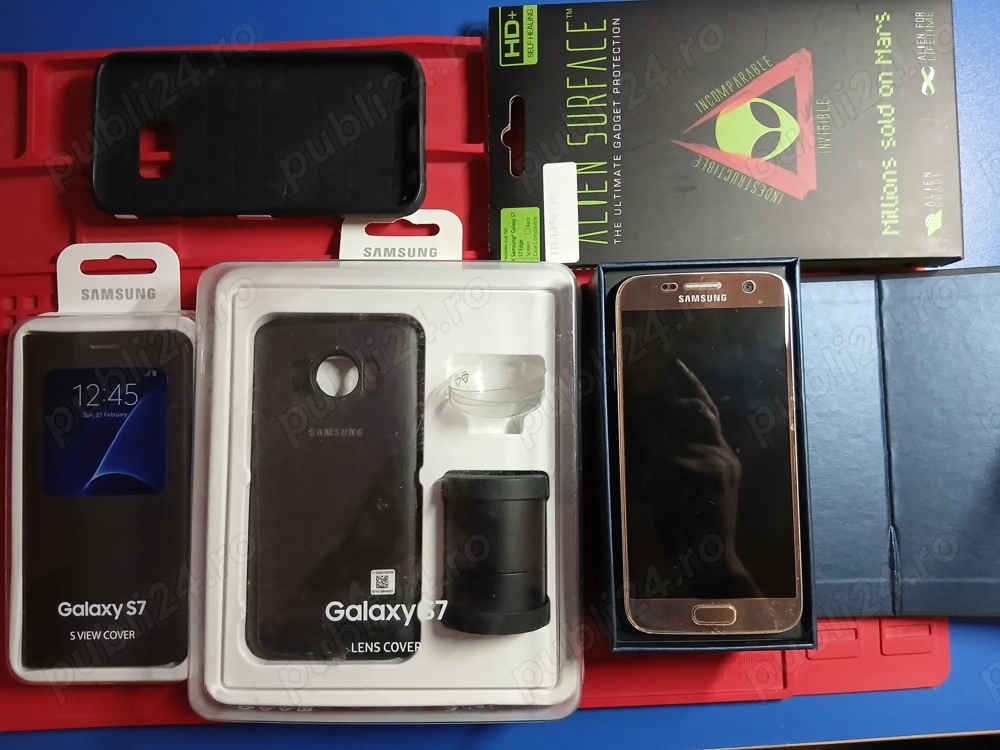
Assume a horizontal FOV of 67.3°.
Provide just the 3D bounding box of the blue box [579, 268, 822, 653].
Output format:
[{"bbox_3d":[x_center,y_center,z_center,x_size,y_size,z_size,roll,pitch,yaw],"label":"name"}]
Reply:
[{"bbox_3d":[0.081,0.032,0.316,0.078,0.048,0.151,-1,87,1],"label":"blue box"}]

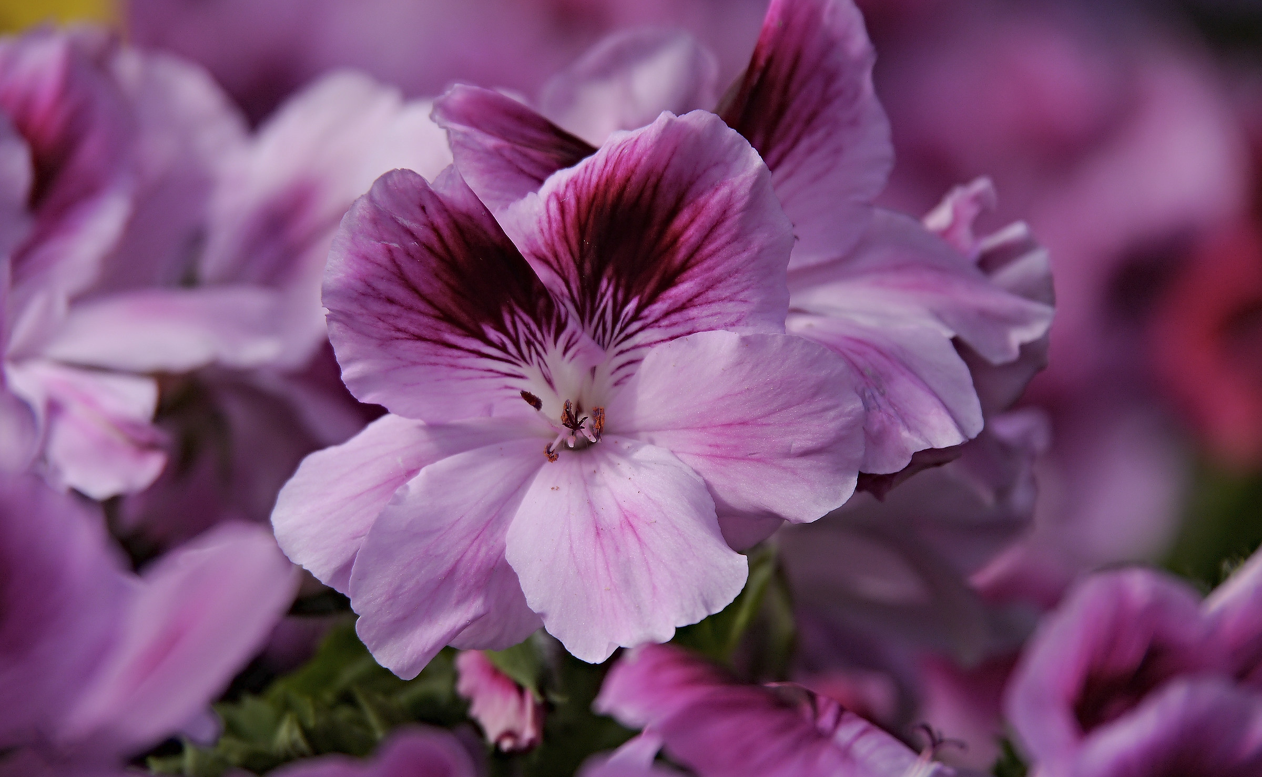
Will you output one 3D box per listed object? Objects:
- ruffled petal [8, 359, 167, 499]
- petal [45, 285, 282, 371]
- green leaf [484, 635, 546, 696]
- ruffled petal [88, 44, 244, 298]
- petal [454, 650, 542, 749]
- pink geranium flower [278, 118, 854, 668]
[{"bbox_3d":[-0.051,0.004,1.020,0.015,0.013,0.010,0,0,-9],"label":"ruffled petal"},{"bbox_3d":[-0.044,-0.006,1.025,0.022,0.009,0.015,-1,6,-11],"label":"petal"},{"bbox_3d":[-0.011,0.026,1.013,0.006,0.006,0.004,0,0,0],"label":"green leaf"},{"bbox_3d":[-0.044,-0.021,1.040,0.015,0.024,0.009,0,0,-6],"label":"ruffled petal"},{"bbox_3d":[-0.012,0.029,1.015,0.008,0.010,0.008,0,0,0],"label":"petal"},{"bbox_3d":[-0.006,0.000,1.000,0.053,0.050,0.026,-1,-7,6],"label":"pink geranium flower"}]

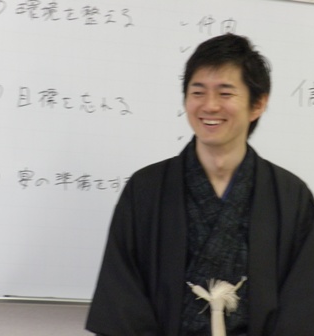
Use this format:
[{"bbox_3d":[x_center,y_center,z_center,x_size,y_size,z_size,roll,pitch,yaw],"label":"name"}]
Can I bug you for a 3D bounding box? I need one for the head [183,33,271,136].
[{"bbox_3d":[0.154,-0.174,4.500,0.185,0.245,0.225,0,-5,22],"label":"head"}]

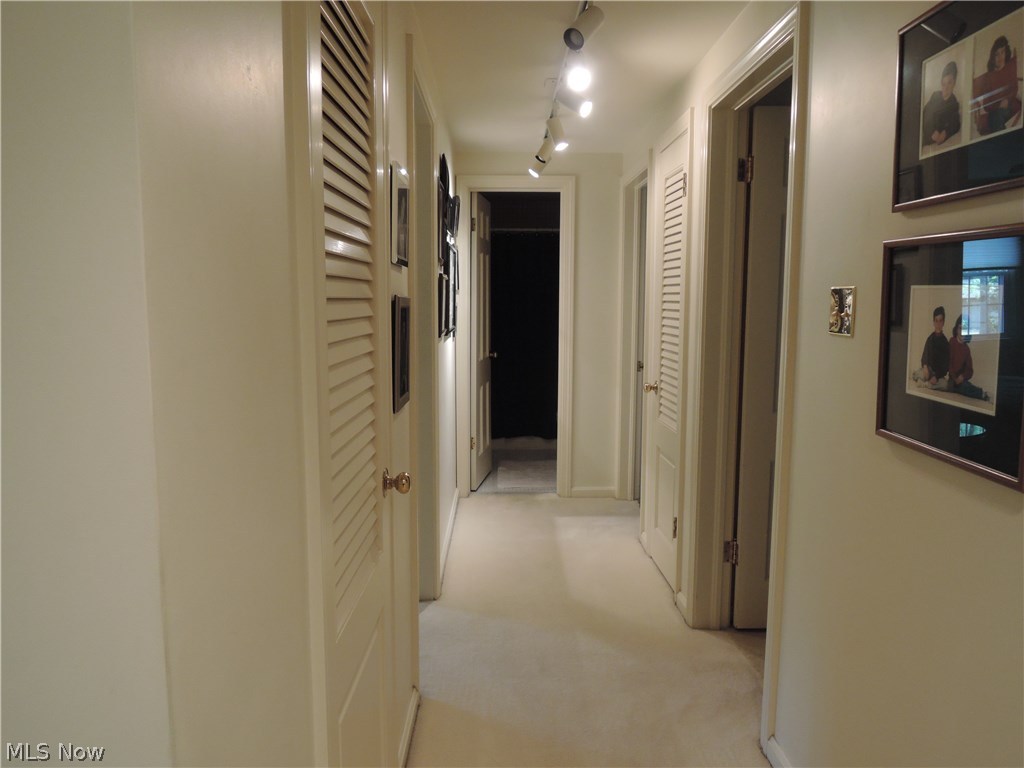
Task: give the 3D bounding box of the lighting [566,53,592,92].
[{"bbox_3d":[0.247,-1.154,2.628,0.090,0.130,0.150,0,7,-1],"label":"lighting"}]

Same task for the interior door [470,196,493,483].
[{"bbox_3d":[-0.214,-0.298,5.156,0.038,2.030,0.600,1,7,8],"label":"interior door"}]

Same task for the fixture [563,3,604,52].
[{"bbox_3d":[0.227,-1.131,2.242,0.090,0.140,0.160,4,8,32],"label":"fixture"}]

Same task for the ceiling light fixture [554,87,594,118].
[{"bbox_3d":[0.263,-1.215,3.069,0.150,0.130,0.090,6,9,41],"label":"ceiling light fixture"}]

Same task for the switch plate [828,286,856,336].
[{"bbox_3d":[0.771,-0.170,1.670,0.010,0.114,0.112,0,7,-1],"label":"switch plate"}]

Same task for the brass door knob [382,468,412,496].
[{"bbox_3d":[-0.264,0.232,1.666,0.065,0.062,0.062,0,7,-1],"label":"brass door knob"}]

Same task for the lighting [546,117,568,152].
[{"bbox_3d":[0.227,-1.229,3.490,0.090,0.170,0.120,-3,7,-25],"label":"lighting"}]

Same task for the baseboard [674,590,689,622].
[{"bbox_3d":[0.736,0.959,3.086,0.015,0.063,0.250,0,7,-1],"label":"baseboard"}]

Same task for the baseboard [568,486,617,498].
[{"bbox_3d":[0.565,0.753,4.886,0.300,0.065,0.015,0,7,-1],"label":"baseboard"}]

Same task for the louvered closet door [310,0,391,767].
[{"bbox_3d":[-0.310,0.140,1.388,0.036,2.030,0.670,0,7,-1],"label":"louvered closet door"}]

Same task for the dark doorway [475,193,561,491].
[{"bbox_3d":[0.025,-0.243,4.825,0.610,2.050,0.130,0,7,-1],"label":"dark doorway"}]

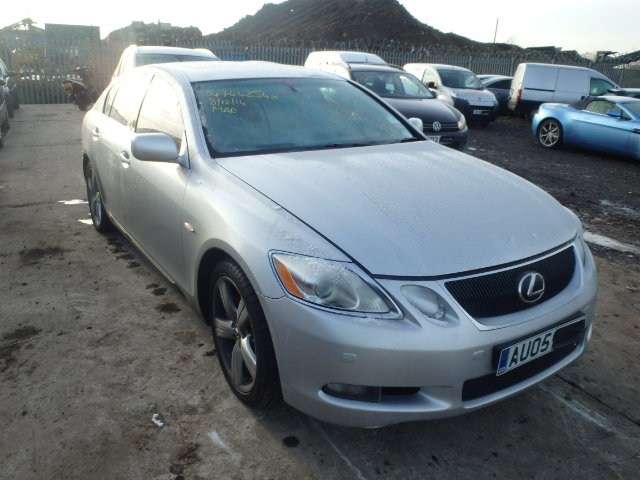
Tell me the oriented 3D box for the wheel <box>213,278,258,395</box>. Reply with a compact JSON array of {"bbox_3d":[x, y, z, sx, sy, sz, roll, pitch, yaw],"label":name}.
[{"bbox_3d":[-0.289,0.382,2.267,0.200,0.490,0.490,-10,21,-29],"label":"wheel"}]

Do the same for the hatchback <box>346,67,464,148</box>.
[{"bbox_3d":[0.992,-2.379,9.374,1.750,1.480,4.170,-5,19,-20],"label":"hatchback"}]

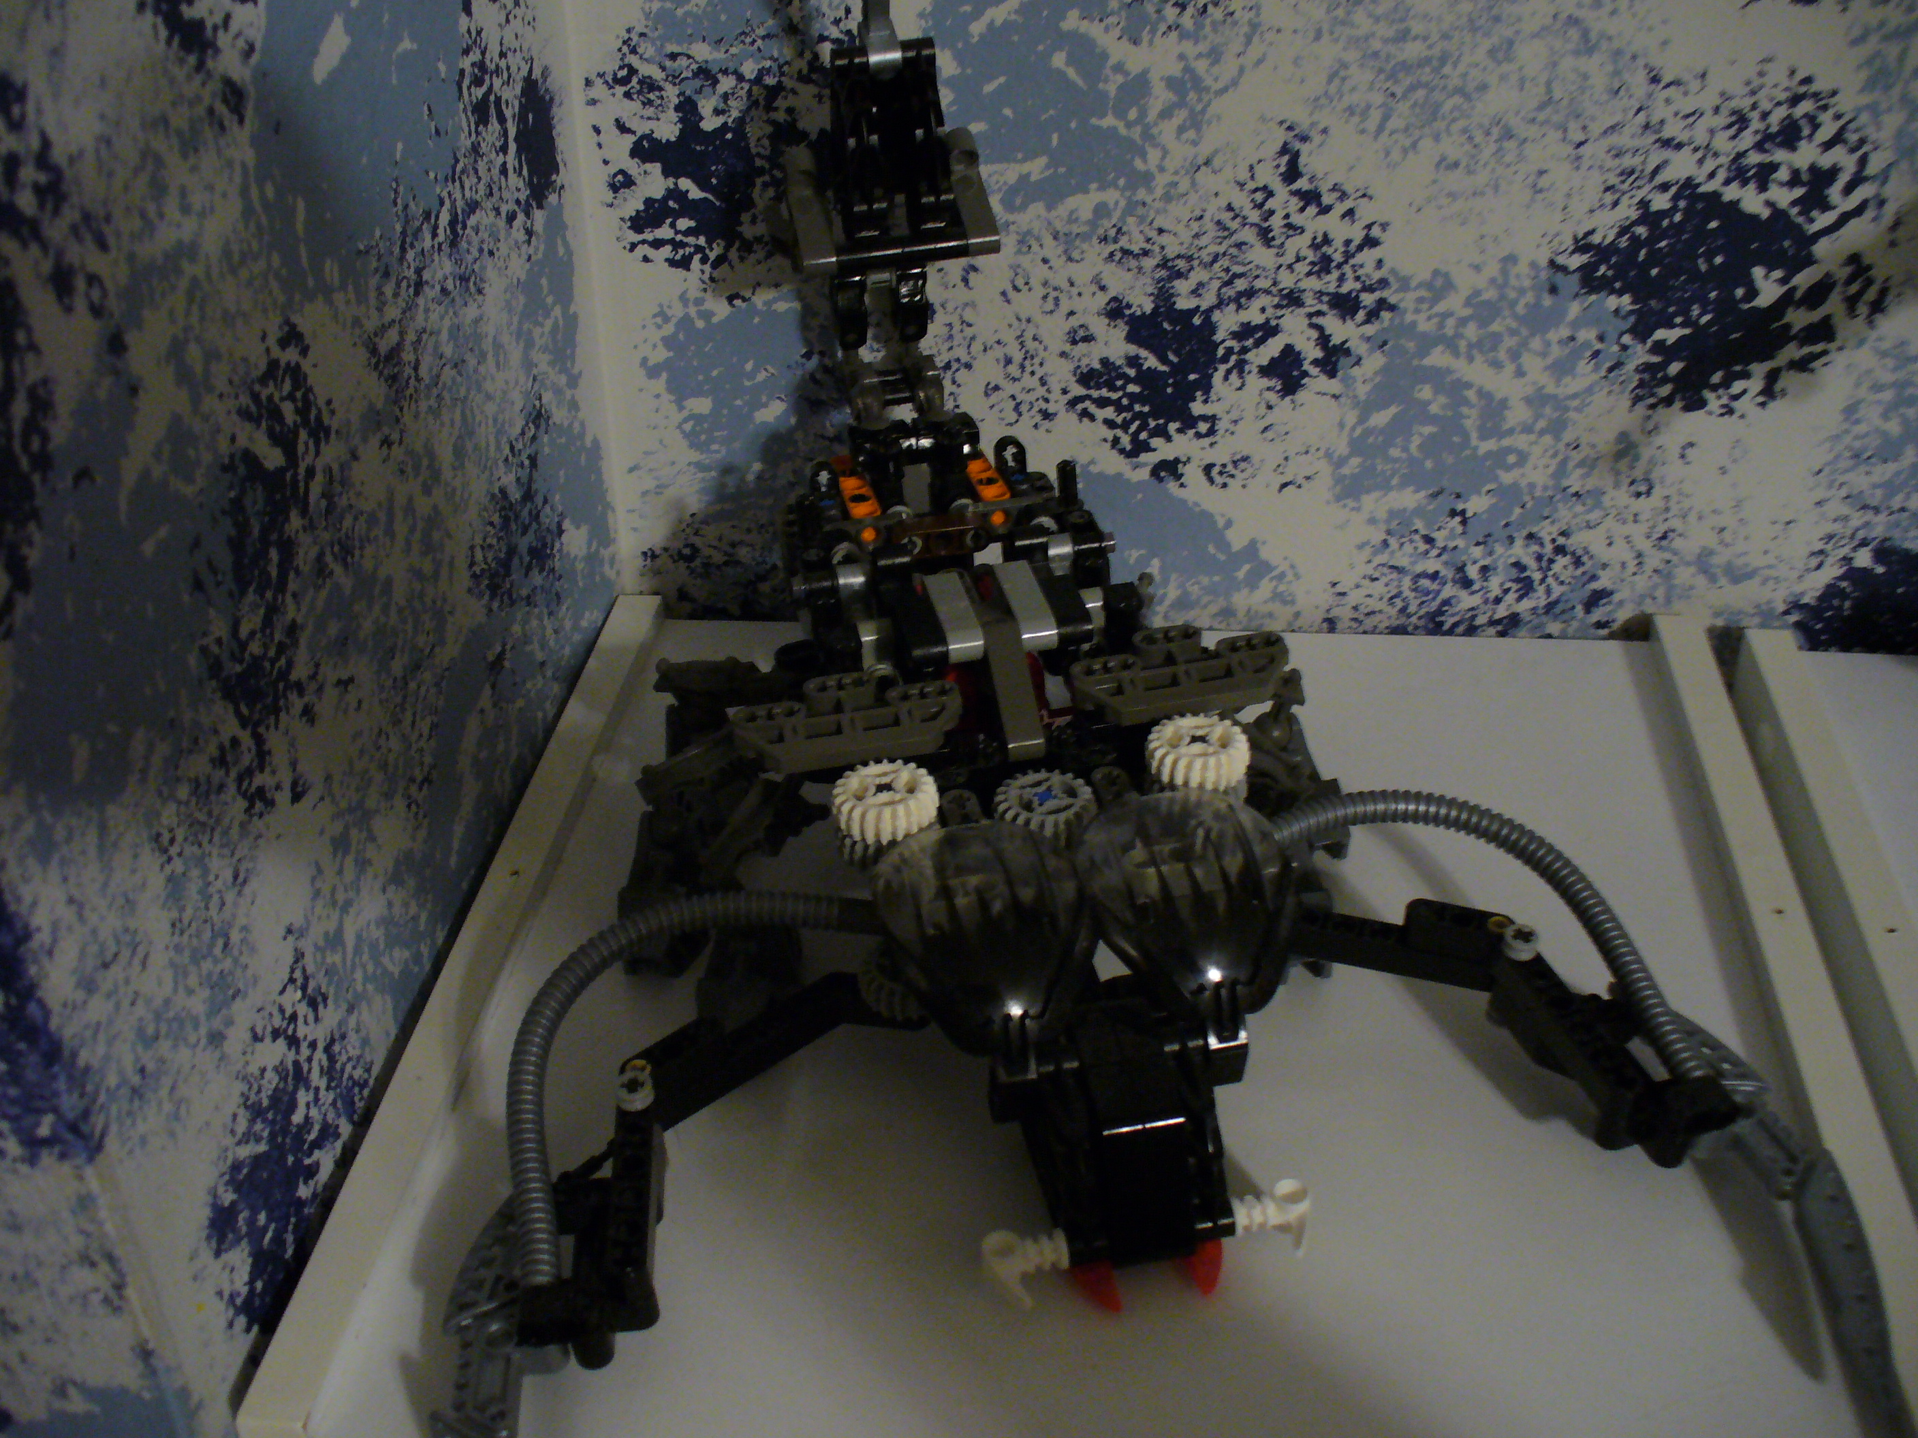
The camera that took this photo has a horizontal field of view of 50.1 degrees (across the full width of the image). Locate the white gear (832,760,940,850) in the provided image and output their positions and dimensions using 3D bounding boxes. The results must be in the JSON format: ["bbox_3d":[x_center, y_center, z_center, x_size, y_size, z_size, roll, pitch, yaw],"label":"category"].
[{"bbox_3d":[-0.015,0.017,0.414,0.022,0.008,0.022,-6,30,3],"label":"white gear"}]

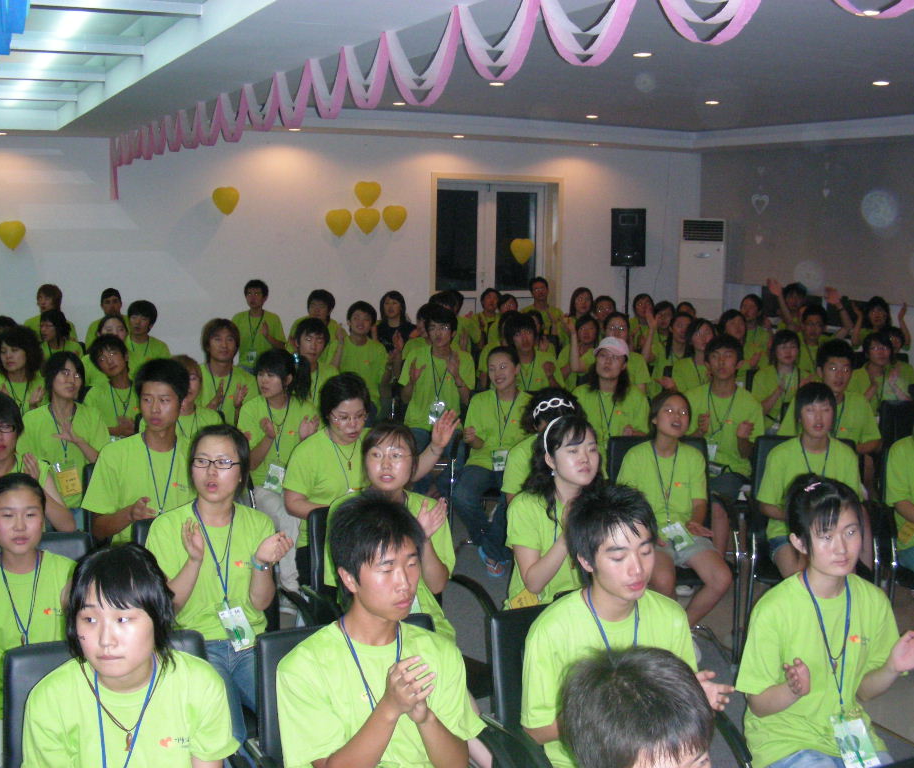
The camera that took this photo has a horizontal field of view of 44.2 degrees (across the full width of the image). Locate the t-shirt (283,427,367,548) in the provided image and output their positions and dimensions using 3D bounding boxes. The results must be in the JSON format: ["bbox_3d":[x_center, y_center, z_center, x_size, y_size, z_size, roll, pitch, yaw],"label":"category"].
[{"bbox_3d":[-0.445,0.373,4.050,0.430,0.450,0.270,-4,10,-30],"label":"t-shirt"}]

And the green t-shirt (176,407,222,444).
[{"bbox_3d":[-1.191,0.363,4.910,0.430,0.520,0.260,-1,9,-15],"label":"green t-shirt"}]

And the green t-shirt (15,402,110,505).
[{"bbox_3d":[-1.772,0.345,5.071,0.440,0.530,0.270,-1,9,-18],"label":"green t-shirt"}]

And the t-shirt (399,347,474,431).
[{"bbox_3d":[-0.115,0.031,6.300,0.430,0.490,0.270,0,9,-12],"label":"t-shirt"}]

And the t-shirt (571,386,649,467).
[{"bbox_3d":[0.764,0.240,5.635,0.390,0.460,0.240,2,9,4],"label":"t-shirt"}]

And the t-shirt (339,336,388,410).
[{"bbox_3d":[-0.604,-0.054,7.187,0.390,0.490,0.240,1,9,-2],"label":"t-shirt"}]

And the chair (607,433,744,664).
[{"bbox_3d":[0.938,0.736,5.001,0.540,0.910,0.570,1,9,-2],"label":"chair"}]

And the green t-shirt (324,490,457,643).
[{"bbox_3d":[-0.210,0.572,3.557,0.410,0.490,0.250,-2,9,-18],"label":"green t-shirt"}]

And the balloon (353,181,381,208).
[{"bbox_3d":[-0.868,-1.838,10.922,0.250,0.260,0.170,-2,9,-23],"label":"balloon"}]

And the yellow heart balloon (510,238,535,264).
[{"bbox_3d":[0.678,-1.373,11.649,0.250,0.265,0.150,-3,10,-25],"label":"yellow heart balloon"}]

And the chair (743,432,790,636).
[{"bbox_3d":[1.557,0.741,5.065,0.540,0.910,0.570,2,9,3],"label":"chair"}]

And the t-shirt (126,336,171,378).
[{"bbox_3d":[-1.956,-0.054,7.037,0.410,0.490,0.240,-1,9,-14],"label":"t-shirt"}]

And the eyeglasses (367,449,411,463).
[{"bbox_3d":[-0.217,0.217,3.637,0.138,0.042,0.140,1,9,-2],"label":"eyeglasses"}]

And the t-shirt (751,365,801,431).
[{"bbox_3d":[1.992,0.107,6.900,0.420,0.480,0.270,1,9,-5],"label":"t-shirt"}]

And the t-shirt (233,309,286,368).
[{"bbox_3d":[-1.535,-0.339,8.736,0.410,0.480,0.240,1,9,-4],"label":"t-shirt"}]

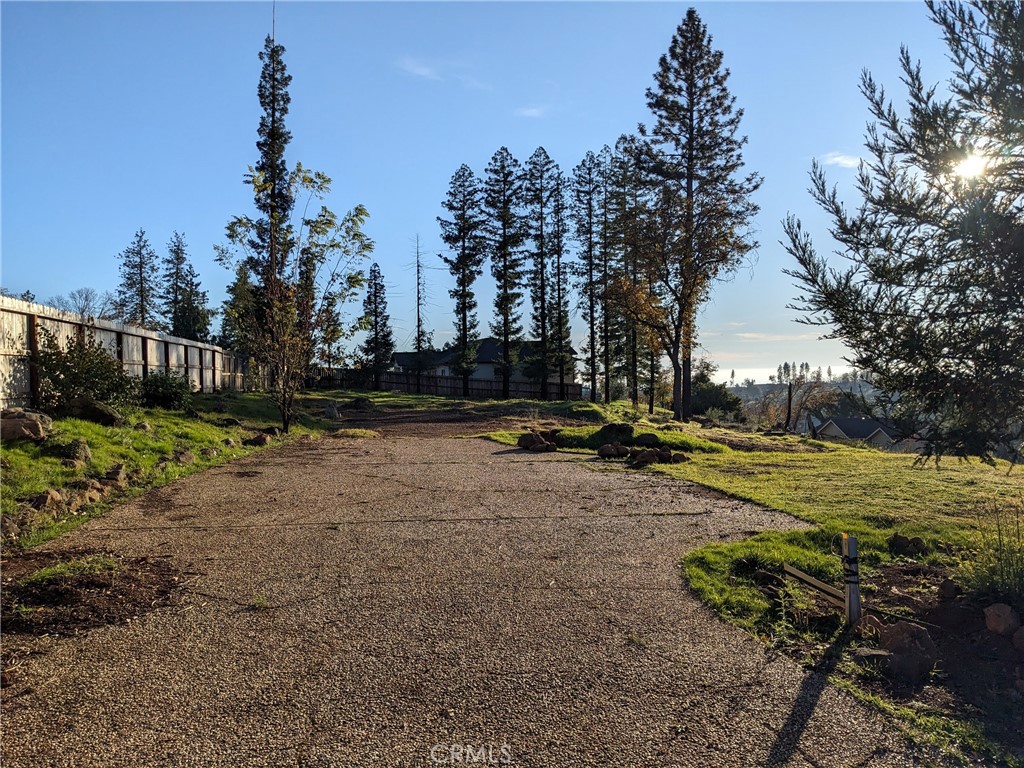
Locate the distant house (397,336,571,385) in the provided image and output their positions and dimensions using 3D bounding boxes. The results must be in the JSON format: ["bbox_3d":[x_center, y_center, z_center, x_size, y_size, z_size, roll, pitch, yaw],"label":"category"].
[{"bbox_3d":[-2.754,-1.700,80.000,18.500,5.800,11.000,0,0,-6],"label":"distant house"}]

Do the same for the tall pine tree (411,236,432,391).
[{"bbox_3d":[-6.799,-5.221,60.000,1.653,12.020,1.653,0,0,0],"label":"tall pine tree"}]

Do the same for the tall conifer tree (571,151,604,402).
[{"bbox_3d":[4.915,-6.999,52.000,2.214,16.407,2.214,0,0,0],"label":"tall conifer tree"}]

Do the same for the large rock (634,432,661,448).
[{"bbox_3d":[3.274,1.365,19.300,0.628,0.387,0.500,0,0,0],"label":"large rock"}]

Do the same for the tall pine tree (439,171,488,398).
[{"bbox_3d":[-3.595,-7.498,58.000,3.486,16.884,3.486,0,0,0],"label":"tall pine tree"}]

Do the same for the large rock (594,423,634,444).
[{"bbox_3d":[2.669,1.283,20.500,0.950,0.590,0.800,0,0,0],"label":"large rock"}]

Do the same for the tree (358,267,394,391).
[{"bbox_3d":[-10.518,-4.425,62.000,2.795,10.014,2.795,0,0,0],"label":"tree"}]

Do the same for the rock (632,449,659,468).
[{"bbox_3d":[2.745,1.500,16.300,0.531,0.327,0.420,0,0,0],"label":"rock"}]

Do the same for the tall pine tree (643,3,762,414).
[{"bbox_3d":[9.016,-8.064,38.000,5.804,19.602,5.804,0,0,0],"label":"tall pine tree"}]

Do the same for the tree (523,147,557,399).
[{"bbox_3d":[1.928,-7.765,56.000,2.384,17.774,2.384,0,0,0],"label":"tree"}]

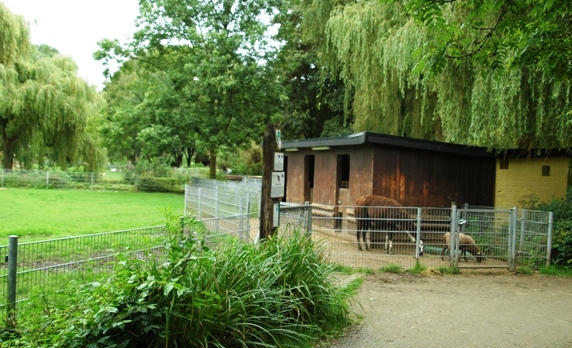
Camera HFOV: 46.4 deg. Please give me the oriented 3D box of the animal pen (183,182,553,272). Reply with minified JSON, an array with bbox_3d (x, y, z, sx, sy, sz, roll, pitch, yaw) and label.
[{"bbox_3d":[0.620,1.000,16.300,4.800,1.100,11.800,2,0,-18],"label":"animal pen"}]

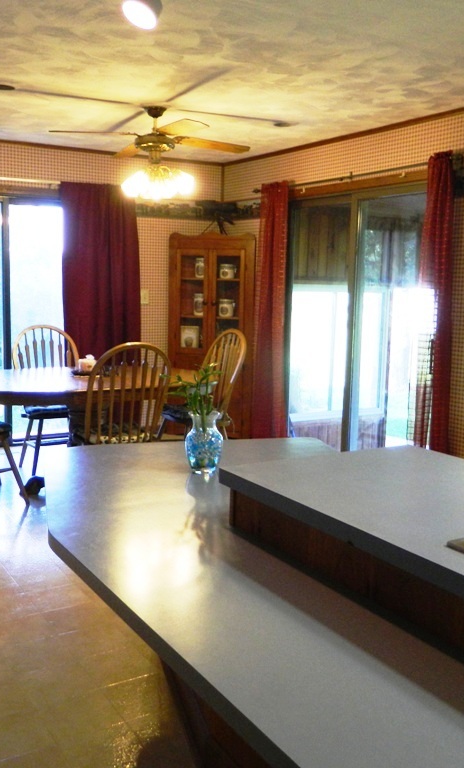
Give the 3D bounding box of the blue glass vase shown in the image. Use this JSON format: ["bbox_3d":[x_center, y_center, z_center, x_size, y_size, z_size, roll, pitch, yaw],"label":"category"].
[{"bbox_3d":[-0.097,0.203,2.580,0.130,0.208,0.130,1,8,0],"label":"blue glass vase"}]

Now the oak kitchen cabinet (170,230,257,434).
[{"bbox_3d":[-0.133,-0.443,6.751,0.770,1.780,0.450,3,9,13],"label":"oak kitchen cabinet"}]

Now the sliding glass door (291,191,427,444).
[{"bbox_3d":[0.917,-0.371,5.444,0.100,2.050,1.780,-4,10,-32],"label":"sliding glass door"}]

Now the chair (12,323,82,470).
[{"bbox_3d":[-1.266,0.114,5.329,0.530,1.055,0.585,-4,10,-32],"label":"chair"}]

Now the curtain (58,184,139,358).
[{"bbox_3d":[-1.123,-0.599,6.323,0.740,2.170,0.120,-4,10,-32],"label":"curtain"}]

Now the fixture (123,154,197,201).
[{"bbox_3d":[-0.488,-1.301,4.670,0.440,0.270,0.440,1,8,0],"label":"fixture"}]

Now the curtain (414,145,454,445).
[{"bbox_3d":[1.280,-0.330,4.690,0.110,2.170,0.290,-4,10,-32],"label":"curtain"}]

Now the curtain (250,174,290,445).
[{"bbox_3d":[0.335,-0.566,6.213,0.110,2.200,0.480,-4,10,-32],"label":"curtain"}]

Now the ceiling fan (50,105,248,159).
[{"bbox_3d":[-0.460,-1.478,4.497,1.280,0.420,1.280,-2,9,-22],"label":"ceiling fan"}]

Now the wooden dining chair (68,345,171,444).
[{"bbox_3d":[-0.667,0.253,4.441,0.530,1.055,0.585,-4,10,-30],"label":"wooden dining chair"}]

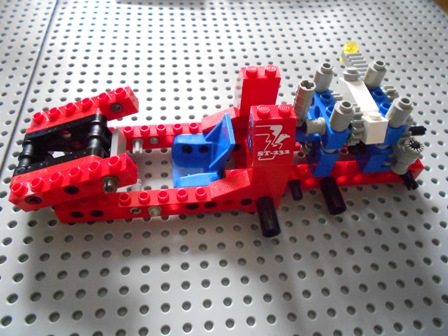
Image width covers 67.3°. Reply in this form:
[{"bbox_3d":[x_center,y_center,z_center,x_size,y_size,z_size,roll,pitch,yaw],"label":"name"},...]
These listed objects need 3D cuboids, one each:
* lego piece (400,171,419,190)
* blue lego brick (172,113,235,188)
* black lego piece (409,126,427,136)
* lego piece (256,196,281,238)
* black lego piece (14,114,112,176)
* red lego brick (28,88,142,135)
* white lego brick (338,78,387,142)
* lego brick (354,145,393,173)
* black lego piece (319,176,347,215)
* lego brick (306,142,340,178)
[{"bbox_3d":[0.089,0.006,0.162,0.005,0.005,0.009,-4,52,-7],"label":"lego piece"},{"bbox_3d":[-0.010,-0.008,0.155,0.028,0.029,0.032,-4,52,-7],"label":"blue lego brick"},{"bbox_3d":[0.093,-0.018,0.162,0.010,0.005,0.005,-4,52,-7],"label":"black lego piece"},{"bbox_3d":[0.019,0.021,0.146,0.008,0.008,0.016,-4,52,-7],"label":"lego piece"},{"bbox_3d":[-0.064,-0.006,0.146,0.040,0.018,0.024,-15,52,7],"label":"black lego piece"},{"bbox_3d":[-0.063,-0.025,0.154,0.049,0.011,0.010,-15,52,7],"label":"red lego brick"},{"bbox_3d":[0.060,-0.025,0.148,0.008,0.019,0.032,-4,25,-7],"label":"white lego brick"},{"bbox_3d":[0.072,-0.006,0.156,0.016,0.016,0.008,-4,52,-7],"label":"lego brick"},{"bbox_3d":[0.049,0.012,0.155,0.008,0.008,0.016,-4,52,-7],"label":"black lego piece"},{"bbox_3d":[0.045,-0.004,0.152,0.008,0.016,0.008,-4,52,-7],"label":"lego brick"}]

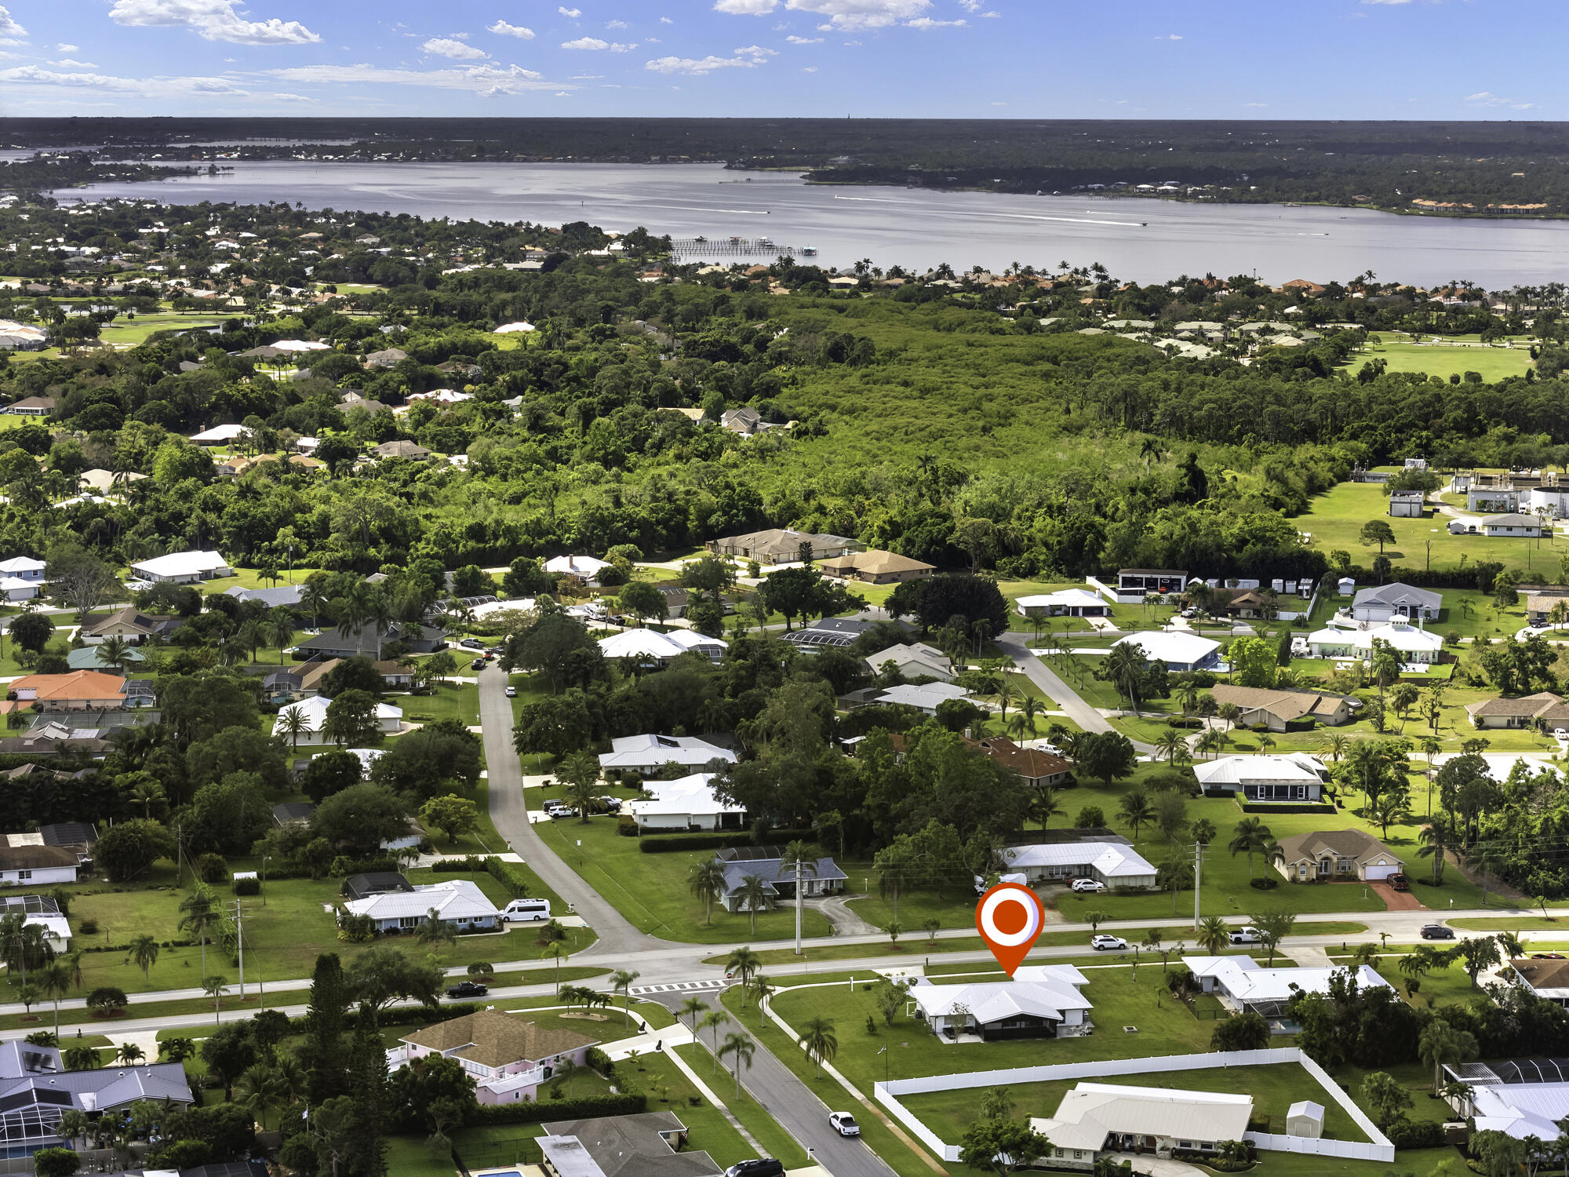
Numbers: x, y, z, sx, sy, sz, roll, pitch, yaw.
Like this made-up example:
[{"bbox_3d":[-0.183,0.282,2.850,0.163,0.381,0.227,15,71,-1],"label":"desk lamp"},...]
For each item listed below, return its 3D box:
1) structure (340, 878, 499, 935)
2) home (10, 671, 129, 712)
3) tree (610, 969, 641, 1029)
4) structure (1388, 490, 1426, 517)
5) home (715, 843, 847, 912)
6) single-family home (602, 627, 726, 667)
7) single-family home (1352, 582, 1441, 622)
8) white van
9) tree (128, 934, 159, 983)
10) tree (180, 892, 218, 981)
[{"bbox_3d":[-52.249,44.953,453.322,20.090,4.700,19.363,-3,9,-17],"label":"structure"},{"bbox_3d":[-139.298,18.939,617.408,24.367,6.100,21.626,-1,9,-4],"label":"home"},{"bbox_3d":[-19.822,51.088,394.399,3.900,7.620,3.900,0,9,0],"label":"tree"},{"bbox_3d":[175.185,-23.669,894.121,9.500,5.300,12.600,1,9,6],"label":"structure"},{"bbox_3d":[-0.825,42.422,470.887,20.712,4.600,23.961,-2,9,-13],"label":"home"},{"bbox_3d":[-24.590,11.730,652.810,26.610,6.800,20.880,-1,9,-7],"label":"single-family home"},{"bbox_3d":[141.383,2.179,730.065,19.725,6.300,24.953,2,9,12],"label":"single-family home"},{"bbox_3d":[-36.430,45.200,447.490,6.950,2.800,2.100,-2,9,-11],"label":"white van"},{"bbox_3d":[-83.870,48.210,414.550,4.100,6.600,4.100,0,9,0],"label":"tree"},{"bbox_3d":[-76.847,45.582,415.337,5.000,11.880,5.000,0,9,0],"label":"tree"}]

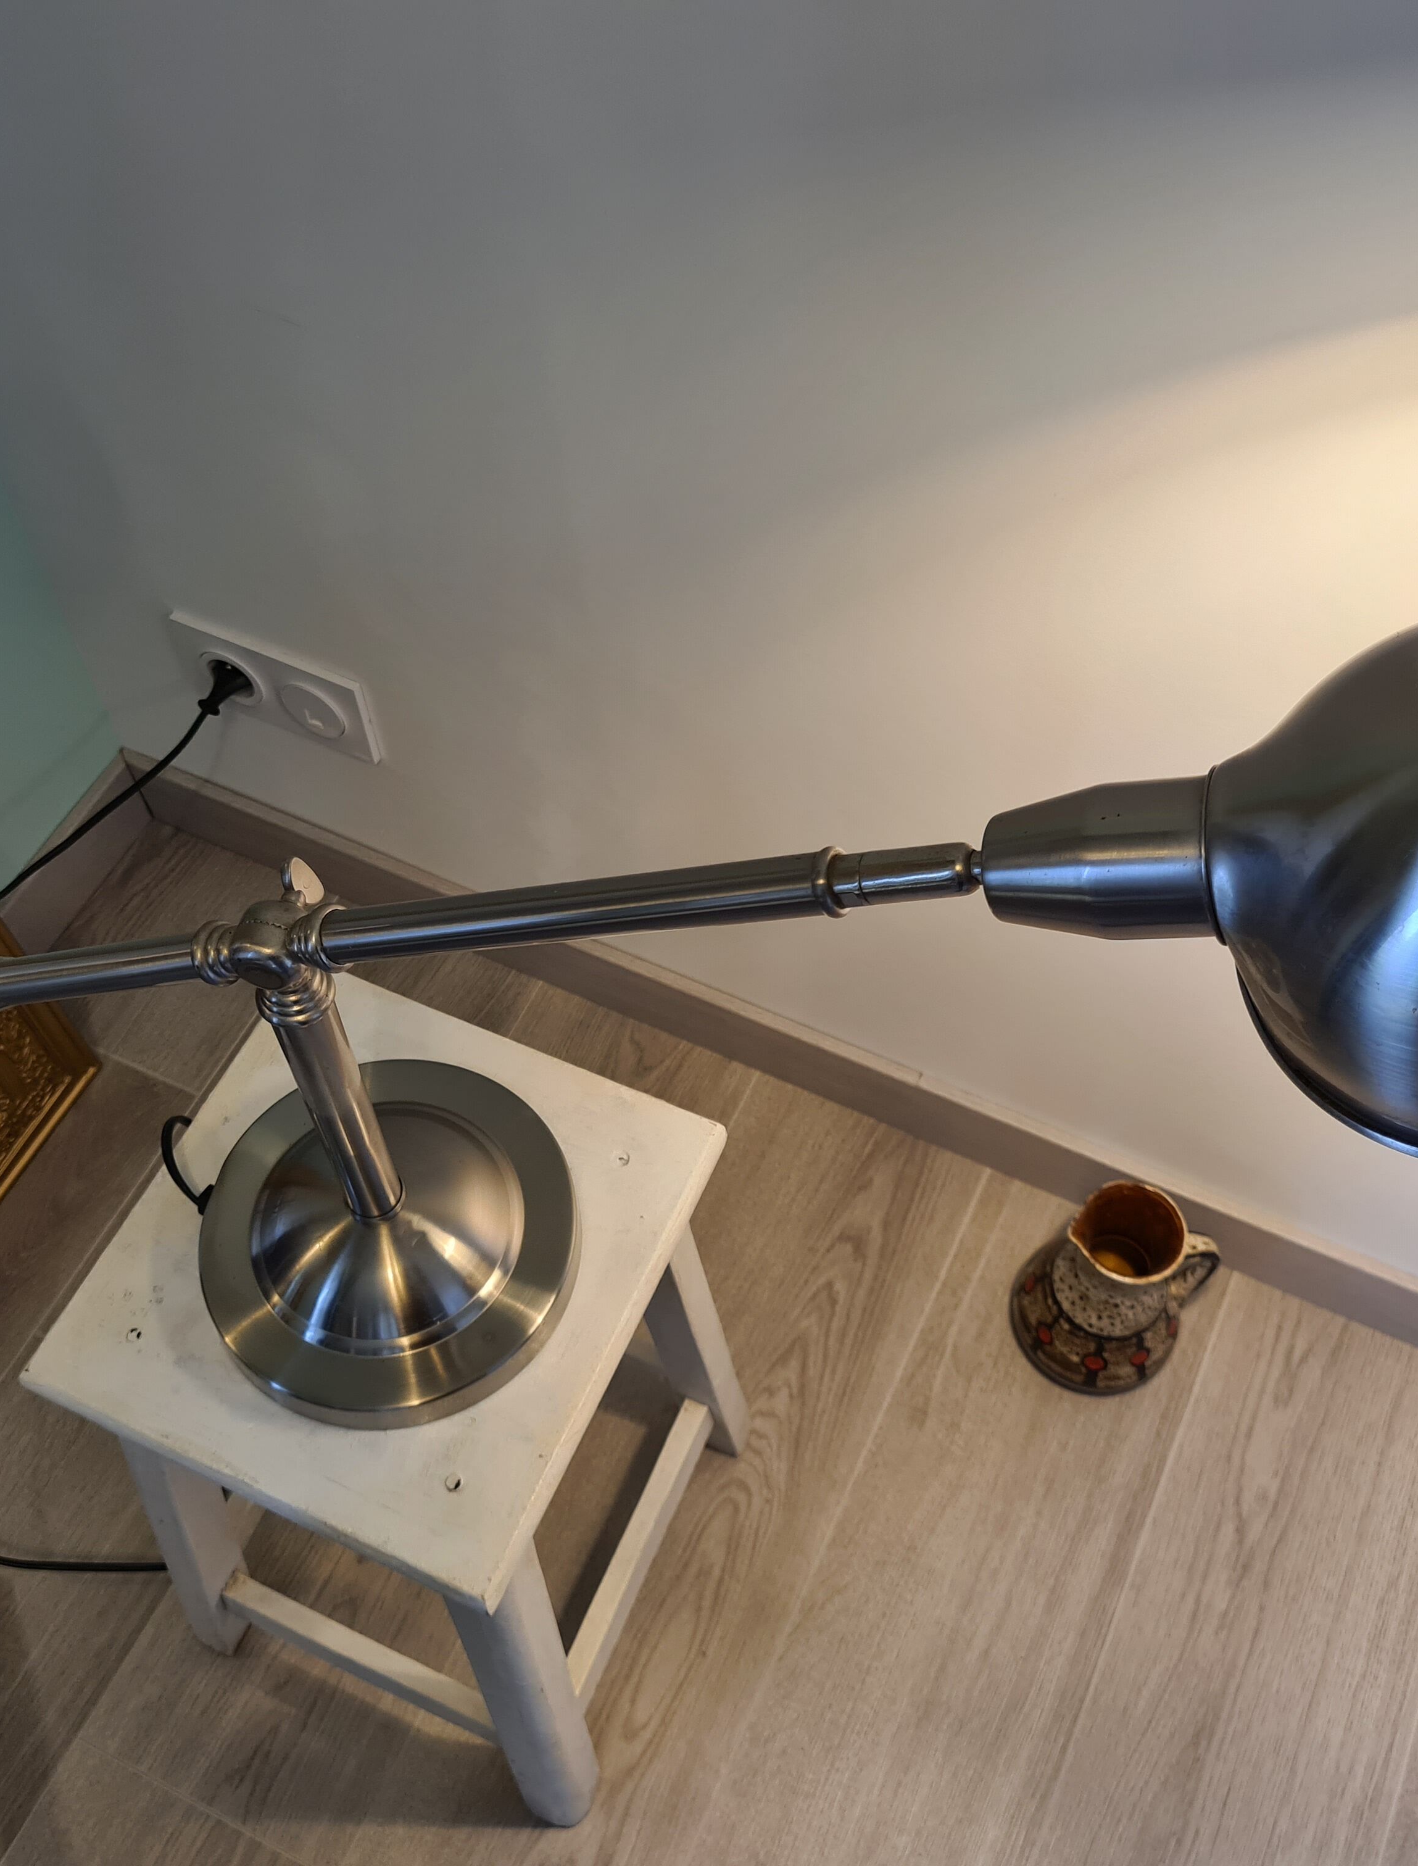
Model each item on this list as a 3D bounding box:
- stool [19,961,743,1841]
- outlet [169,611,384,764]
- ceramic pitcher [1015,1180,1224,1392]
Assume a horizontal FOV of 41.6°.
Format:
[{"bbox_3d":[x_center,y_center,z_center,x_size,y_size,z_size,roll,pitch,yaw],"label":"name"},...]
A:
[{"bbox_3d":[-0.156,0.280,1.111,0.290,0.460,0.310,21,59,14],"label":"stool"},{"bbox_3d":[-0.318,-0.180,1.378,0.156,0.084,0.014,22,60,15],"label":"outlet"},{"bbox_3d":[0.283,0.242,1.309,0.126,0.158,0.122,4,57,3],"label":"ceramic pitcher"}]

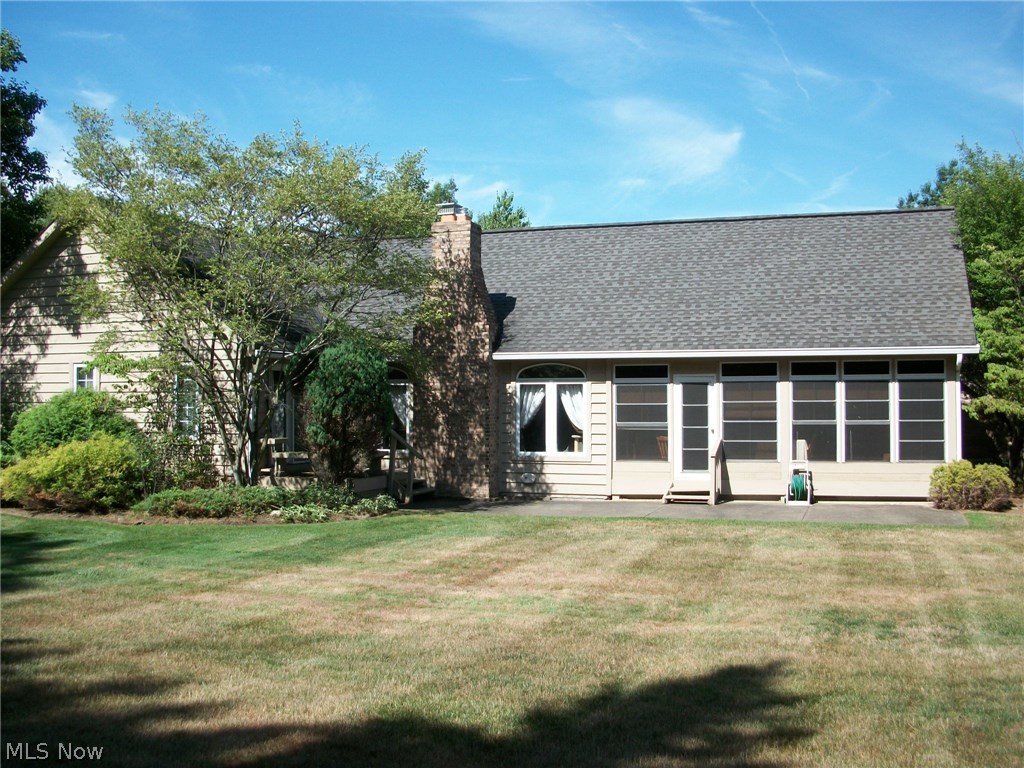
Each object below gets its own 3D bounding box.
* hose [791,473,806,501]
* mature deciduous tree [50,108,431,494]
[{"bbox_3d":[5.370,1.920,19.400,0.290,0.500,0.340,-1,-3,13],"label":"hose"},{"bbox_3d":[-4.720,-1.460,18.600,6.800,7.000,6.000,0,-2,0],"label":"mature deciduous tree"}]

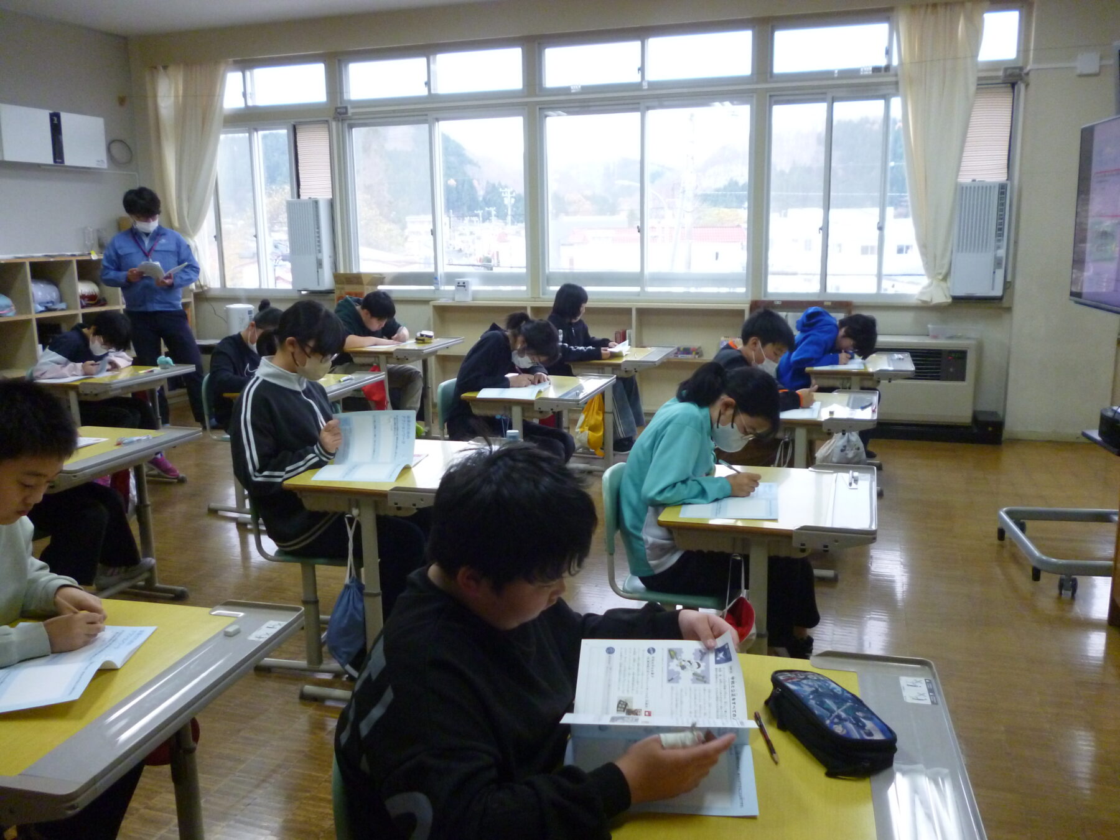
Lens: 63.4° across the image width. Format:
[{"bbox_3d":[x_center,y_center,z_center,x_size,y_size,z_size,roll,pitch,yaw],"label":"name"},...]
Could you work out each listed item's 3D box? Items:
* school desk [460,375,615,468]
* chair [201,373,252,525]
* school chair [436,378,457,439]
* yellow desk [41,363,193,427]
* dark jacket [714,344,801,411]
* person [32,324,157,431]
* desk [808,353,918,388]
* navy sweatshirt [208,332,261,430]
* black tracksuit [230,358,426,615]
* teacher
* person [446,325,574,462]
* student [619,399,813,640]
[{"bbox_3d":[-0.071,0.181,4.191,0.530,0.680,0.645,2,12,17],"label":"school desk"},{"bbox_3d":[-1.602,0.101,4.750,0.430,0.710,0.380,2,12,13],"label":"chair"},{"bbox_3d":[-0.368,0.141,4.447,0.430,0.710,0.380,3,12,17],"label":"school chair"},{"bbox_3d":[-2.395,0.081,4.945,0.540,0.688,0.630,3,13,16],"label":"yellow desk"},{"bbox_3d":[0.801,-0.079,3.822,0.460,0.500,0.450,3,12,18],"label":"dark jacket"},{"bbox_3d":[-2.634,-0.125,5.096,0.580,0.810,0.520,2,12,16],"label":"person"},{"bbox_3d":[1.650,0.005,5.042,0.540,0.689,0.630,3,13,18],"label":"desk"},{"bbox_3d":[-1.579,-0.215,4.715,0.470,0.520,0.440,5,13,26],"label":"navy sweatshirt"},{"bbox_3d":[-0.684,0.231,2.921,0.580,0.900,0.430,2,12,16],"label":"black tracksuit"},{"bbox_3d":[-2.865,-0.777,6.500,0.640,1.730,0.450,-6,13,-23],"label":"teacher"},{"bbox_3d":[-0.204,-0.009,4.196,0.630,0.875,0.460,3,12,18],"label":"person"},{"bbox_3d":[0.429,0.317,2.433,0.559,0.945,0.437,3,11,17],"label":"student"}]

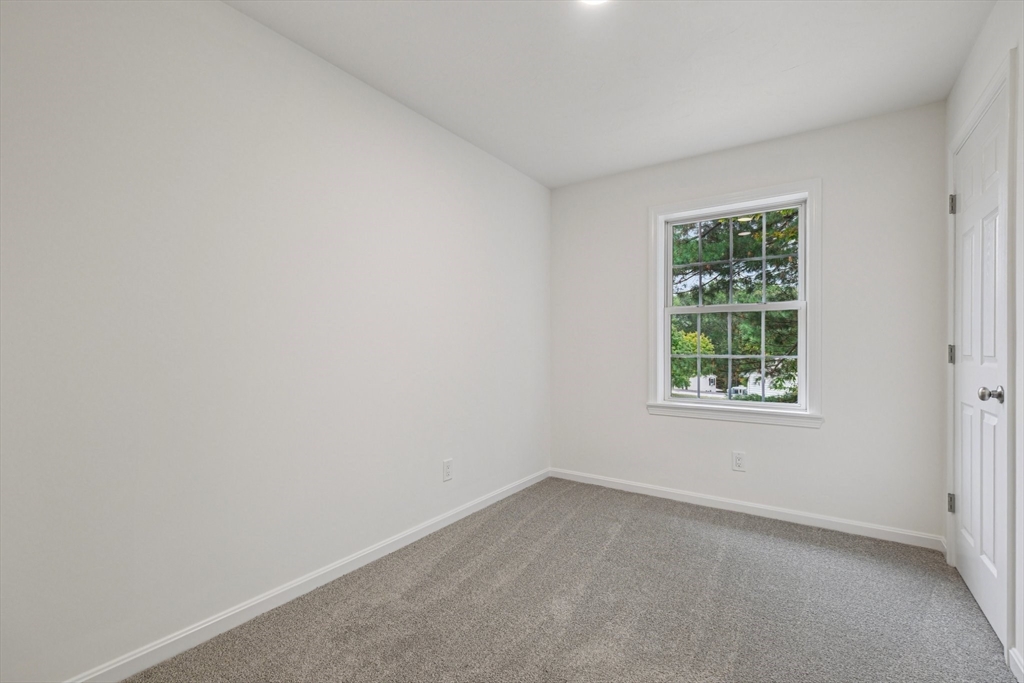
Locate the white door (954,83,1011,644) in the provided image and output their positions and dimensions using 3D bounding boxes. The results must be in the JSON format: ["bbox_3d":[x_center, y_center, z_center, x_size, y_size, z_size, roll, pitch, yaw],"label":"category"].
[{"bbox_3d":[1.989,0.091,1.806,0.050,2.030,0.700,0,0,36],"label":"white door"}]

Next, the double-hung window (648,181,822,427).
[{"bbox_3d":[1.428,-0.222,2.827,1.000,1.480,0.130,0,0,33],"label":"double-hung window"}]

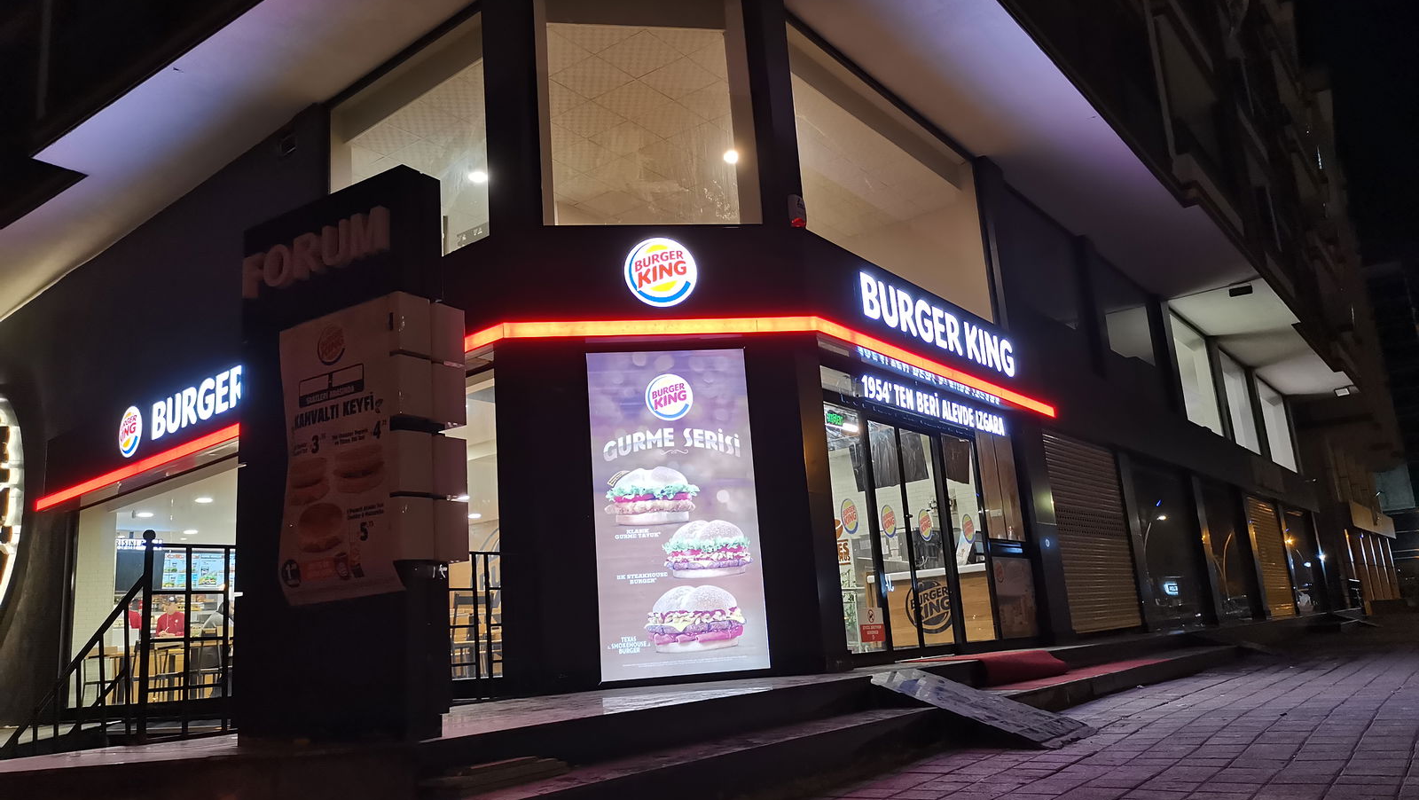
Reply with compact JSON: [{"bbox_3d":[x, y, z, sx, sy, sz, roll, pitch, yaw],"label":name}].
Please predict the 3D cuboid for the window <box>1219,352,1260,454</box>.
[{"bbox_3d":[12.400,0.079,25.724,0.080,2.169,2.532,-14,-16,35],"label":"window"}]

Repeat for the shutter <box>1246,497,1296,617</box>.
[{"bbox_3d":[12.994,3.625,25.408,0.080,2.672,3.253,-14,-16,35],"label":"shutter"}]

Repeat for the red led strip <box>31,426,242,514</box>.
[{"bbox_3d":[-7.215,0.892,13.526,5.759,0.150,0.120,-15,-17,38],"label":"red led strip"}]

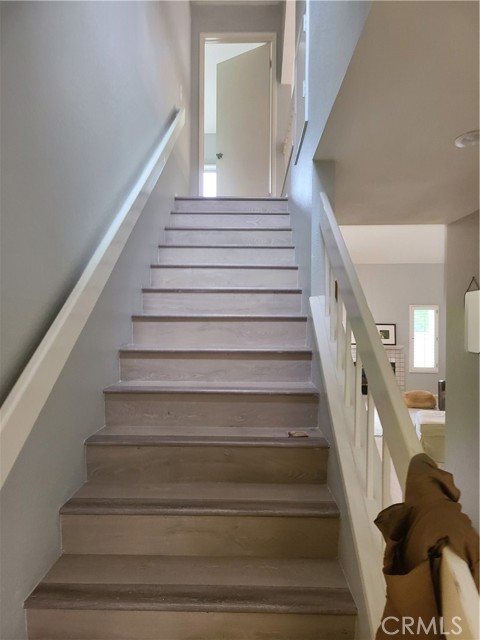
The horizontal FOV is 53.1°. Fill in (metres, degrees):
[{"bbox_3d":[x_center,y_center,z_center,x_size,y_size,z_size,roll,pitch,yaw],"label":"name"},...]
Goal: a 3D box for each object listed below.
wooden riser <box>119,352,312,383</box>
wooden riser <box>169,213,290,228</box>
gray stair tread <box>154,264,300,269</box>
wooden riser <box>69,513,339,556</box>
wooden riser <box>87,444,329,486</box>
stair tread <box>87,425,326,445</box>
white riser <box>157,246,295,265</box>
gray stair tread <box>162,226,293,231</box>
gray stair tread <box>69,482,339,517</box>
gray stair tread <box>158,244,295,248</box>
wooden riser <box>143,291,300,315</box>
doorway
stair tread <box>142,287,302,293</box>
[{"bbox_3d":[-0.131,0.268,2.677,1.059,0.160,0.022,0,0,1],"label":"wooden riser"},{"bbox_3d":[-0.085,-0.817,4.188,1.023,0.154,0.020,0,2,1],"label":"wooden riser"},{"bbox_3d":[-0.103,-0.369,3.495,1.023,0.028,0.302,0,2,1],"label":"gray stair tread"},{"bbox_3d":[-0.153,0.825,1.849,1.059,0.160,0.022,0,0,1],"label":"wooden riser"},{"bbox_3d":[-0.146,0.640,2.125,1.059,0.160,0.022,0,0,1],"label":"wooden riser"},{"bbox_3d":[-0.137,0.523,2.160,1.023,0.028,0.302,0,2,1],"label":"stair tread"},{"bbox_3d":[-0.102,-0.479,3.781,1.059,0.160,0.022,0,0,1],"label":"white riser"},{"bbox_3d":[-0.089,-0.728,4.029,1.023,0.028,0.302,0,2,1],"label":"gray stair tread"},{"bbox_3d":[-0.144,0.703,1.893,1.023,0.028,0.302,0,2,1],"label":"gray stair tread"},{"bbox_3d":[-0.100,-0.565,3.892,1.059,0.030,0.308,0,0,1],"label":"gray stair tread"},{"bbox_3d":[-0.113,-0.099,3.119,1.023,0.154,0.020,0,2,1],"label":"wooden riser"},{"bbox_3d":[-0.019,-2.202,5.569,0.869,2.143,0.120,0,2,1],"label":"doorway"},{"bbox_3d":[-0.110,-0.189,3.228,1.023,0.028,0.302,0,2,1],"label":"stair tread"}]

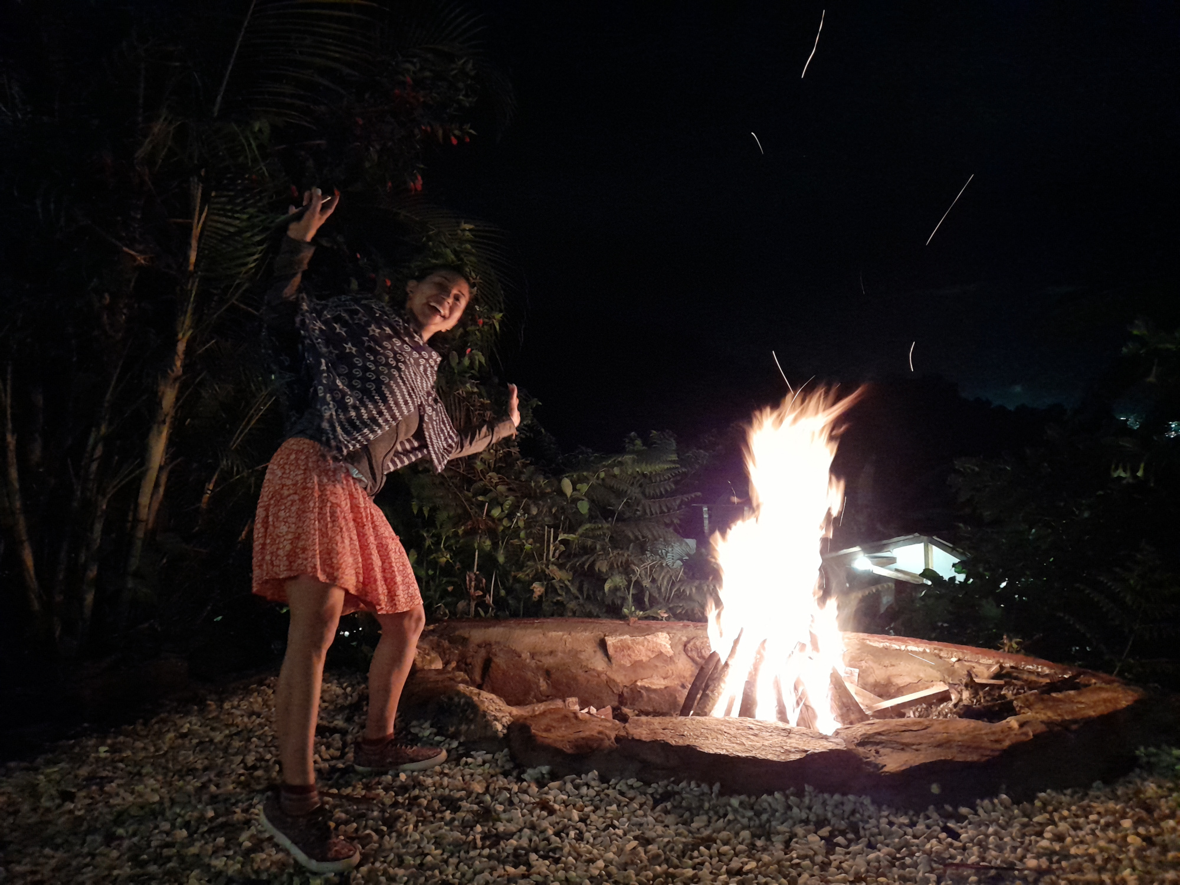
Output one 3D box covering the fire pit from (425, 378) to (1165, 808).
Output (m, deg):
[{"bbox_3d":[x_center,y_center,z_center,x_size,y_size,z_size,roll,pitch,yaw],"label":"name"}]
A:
[{"bbox_3d":[0.660,0.413,3.429,2.700,1.250,2.450,0,-4,0],"label":"fire pit"}]

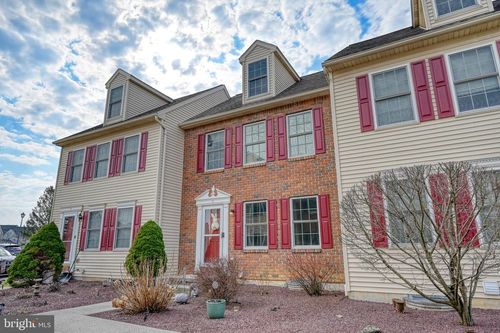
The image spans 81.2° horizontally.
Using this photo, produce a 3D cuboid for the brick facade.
[{"bbox_3d":[-0.068,0.826,9.839,5.930,5.520,0.270,-8,-16,28],"label":"brick facade"}]

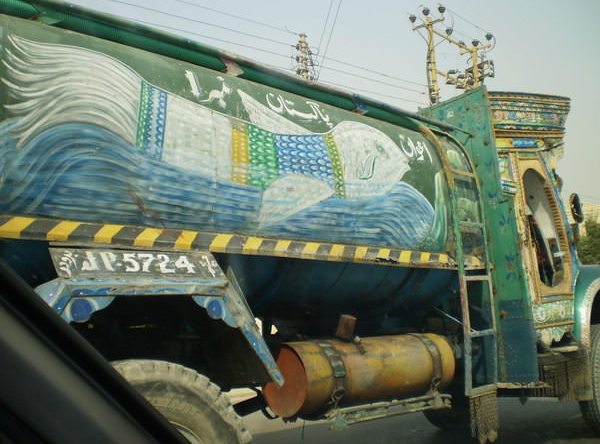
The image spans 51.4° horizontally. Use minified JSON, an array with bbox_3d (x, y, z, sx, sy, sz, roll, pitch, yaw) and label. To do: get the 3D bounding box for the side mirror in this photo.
[{"bbox_3d":[2.075,-0.101,4.682,0.045,0.220,0.110,1,-10,-19],"label":"side mirror"}]

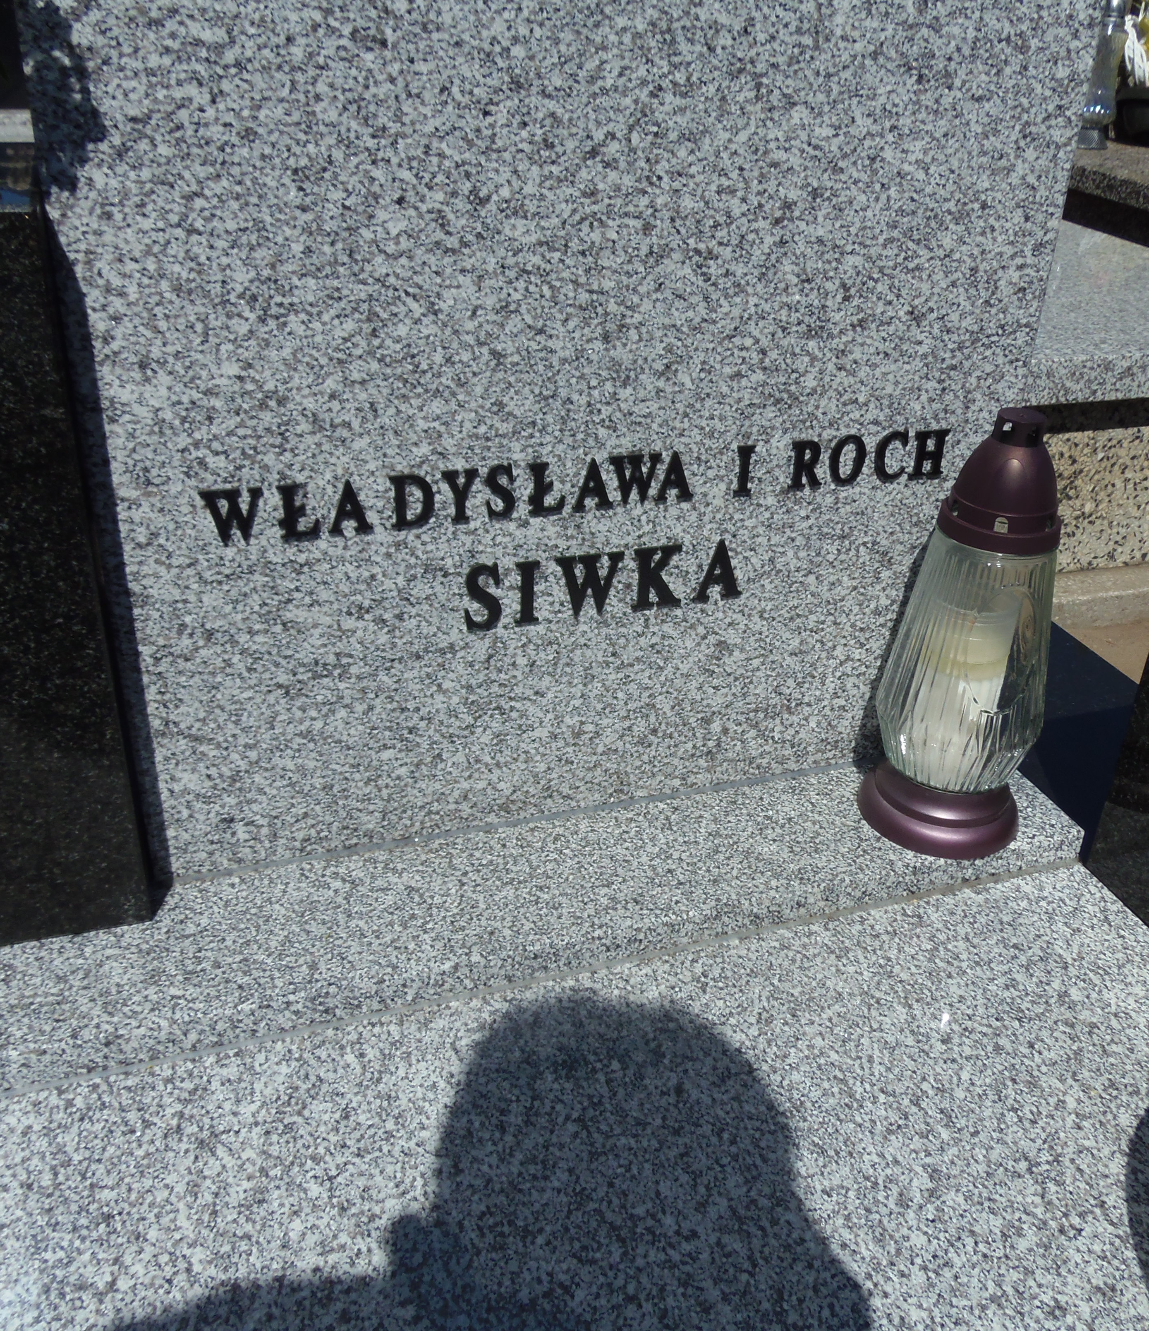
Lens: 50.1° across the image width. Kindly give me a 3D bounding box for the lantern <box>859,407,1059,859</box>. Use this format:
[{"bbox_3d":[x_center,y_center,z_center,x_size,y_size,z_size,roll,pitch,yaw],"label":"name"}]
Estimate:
[{"bbox_3d":[0.283,-0.023,0.865,0.120,0.315,0.120,-4,30,-10],"label":"lantern"}]

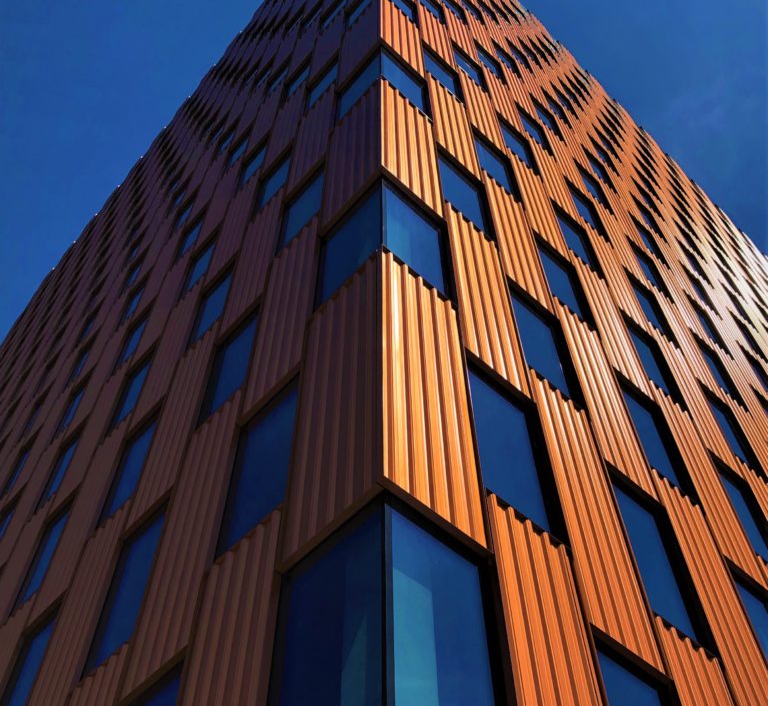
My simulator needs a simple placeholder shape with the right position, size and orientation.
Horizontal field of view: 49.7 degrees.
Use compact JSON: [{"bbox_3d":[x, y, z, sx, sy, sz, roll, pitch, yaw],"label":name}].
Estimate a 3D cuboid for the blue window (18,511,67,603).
[{"bbox_3d":[-6.202,3.736,15.198,0.200,2.350,1.220,37,-62,-24],"label":"blue window"}]

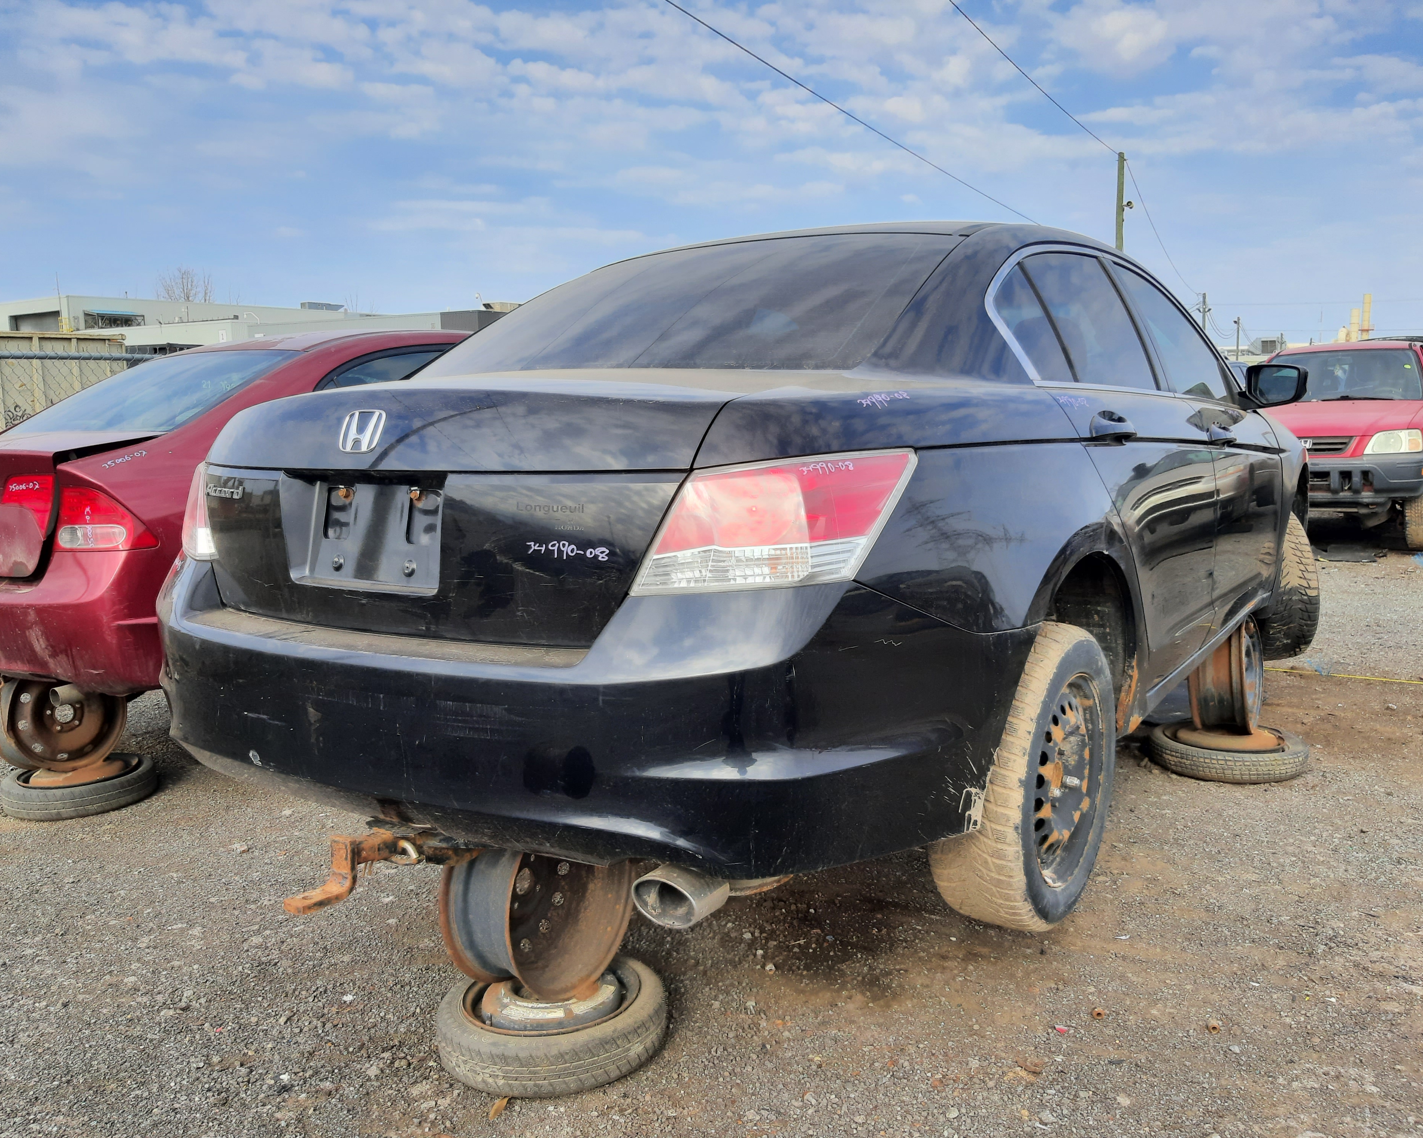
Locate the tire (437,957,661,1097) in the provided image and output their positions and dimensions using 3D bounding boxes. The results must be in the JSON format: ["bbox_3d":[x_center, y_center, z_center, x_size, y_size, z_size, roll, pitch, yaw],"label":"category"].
[{"bbox_3d":[-0.358,1.012,2.585,0.506,0.130,0.506,-1,7,0],"label":"tire"}]

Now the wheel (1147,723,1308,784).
[{"bbox_3d":[1.975,0.692,4.370,0.558,0.110,0.558,4,8,34],"label":"wheel"}]

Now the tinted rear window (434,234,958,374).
[{"bbox_3d":[-0.059,-0.601,2.598,1.180,0.100,0.800,4,35,34],"label":"tinted rear window"}]

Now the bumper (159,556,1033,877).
[{"bbox_3d":[-0.401,0.180,2.169,1.820,0.480,0.760,4,9,34],"label":"bumper"}]

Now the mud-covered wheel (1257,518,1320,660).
[{"bbox_3d":[2.283,0.060,4.720,0.215,0.650,0.650,-4,7,6],"label":"mud-covered wheel"}]

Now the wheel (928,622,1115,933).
[{"bbox_3d":[0.673,0.433,2.430,0.215,0.650,0.650,5,9,35],"label":"wheel"}]

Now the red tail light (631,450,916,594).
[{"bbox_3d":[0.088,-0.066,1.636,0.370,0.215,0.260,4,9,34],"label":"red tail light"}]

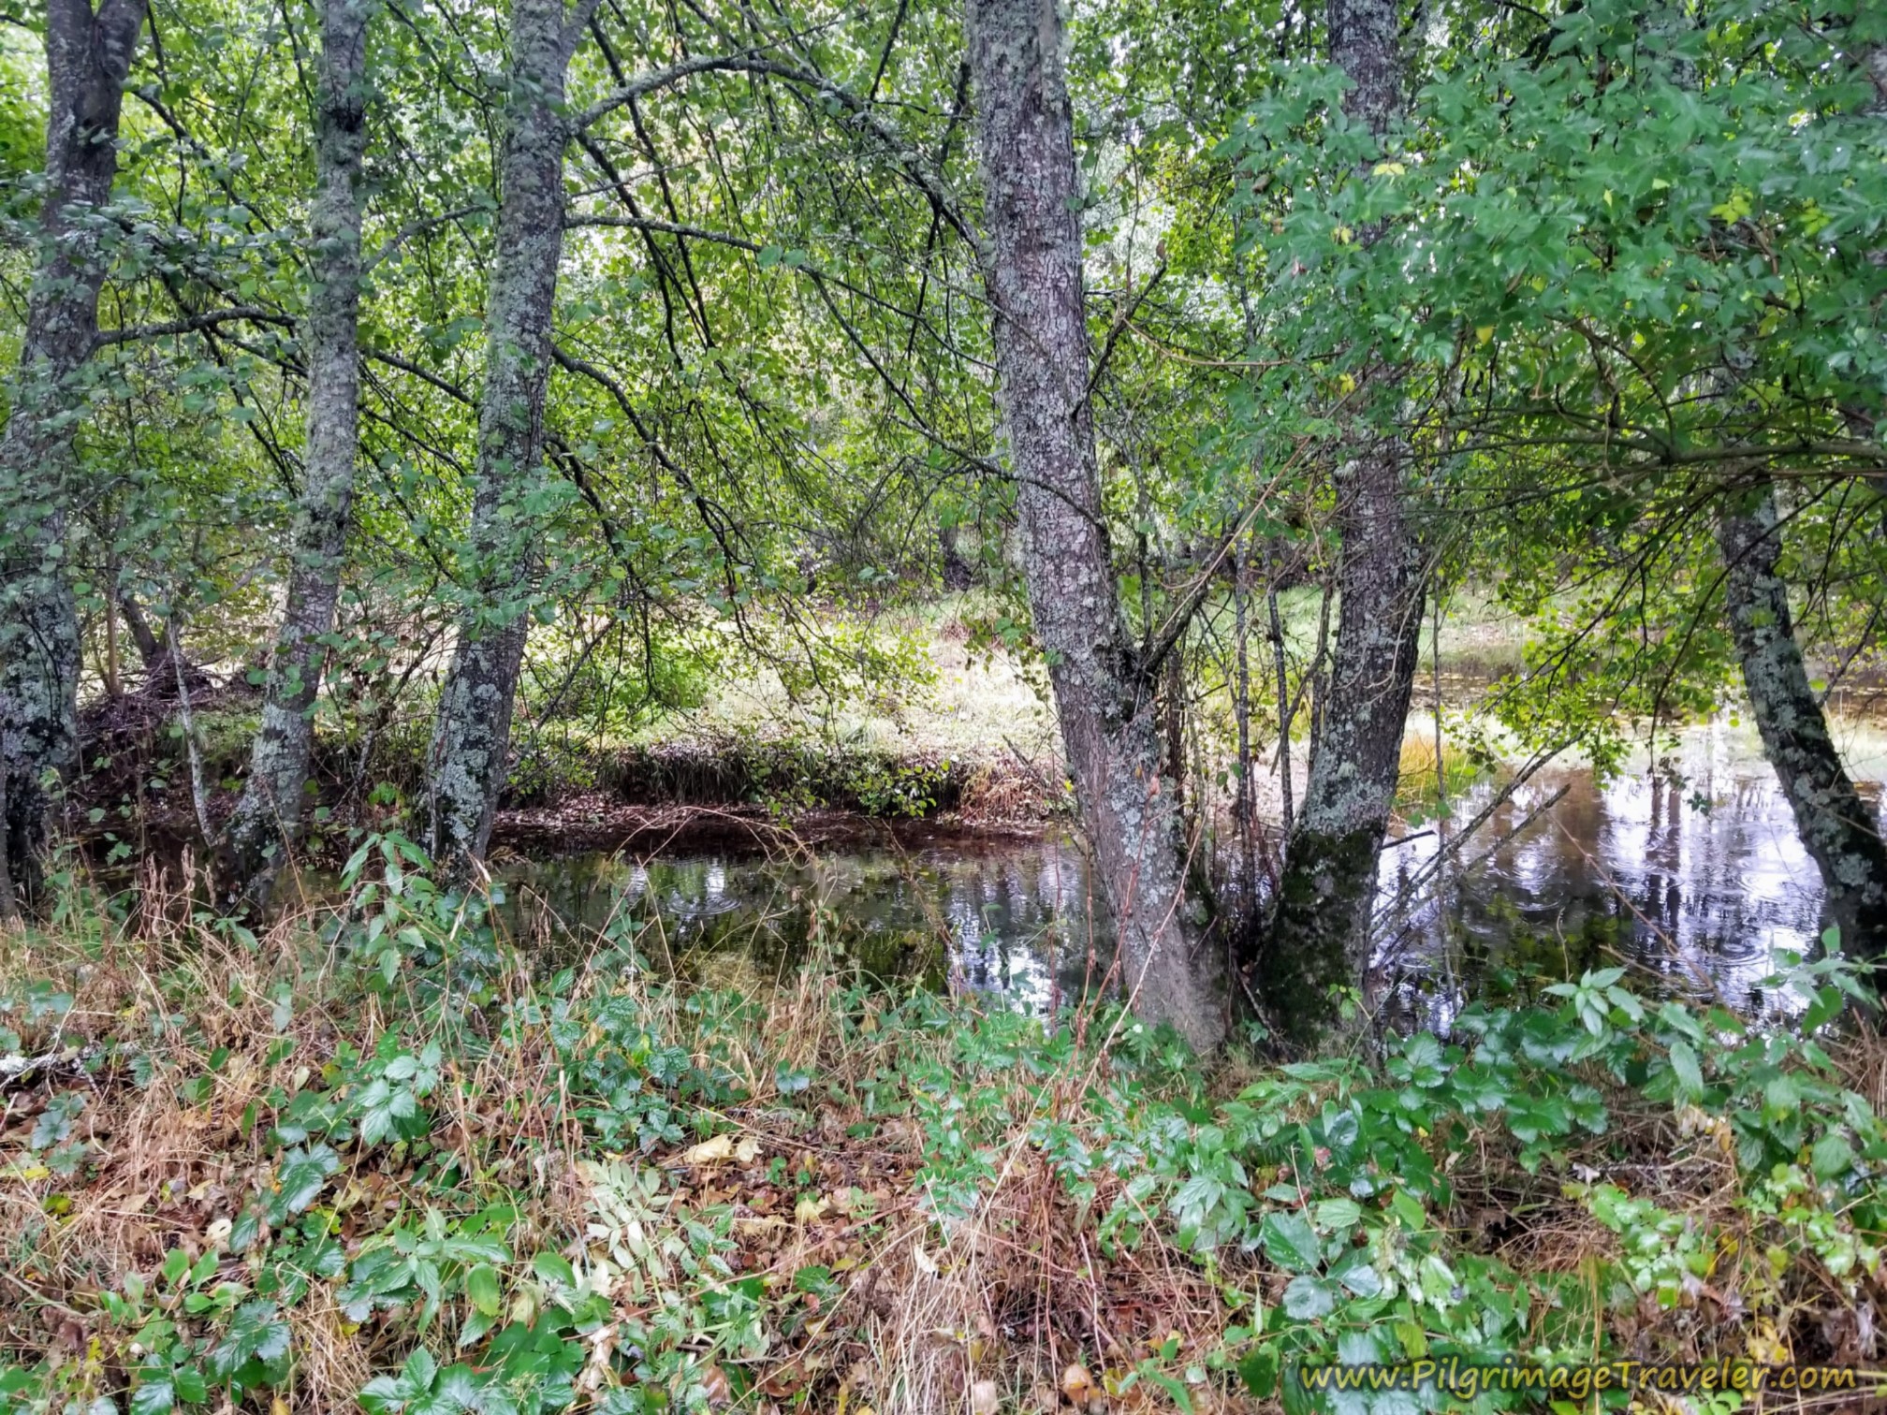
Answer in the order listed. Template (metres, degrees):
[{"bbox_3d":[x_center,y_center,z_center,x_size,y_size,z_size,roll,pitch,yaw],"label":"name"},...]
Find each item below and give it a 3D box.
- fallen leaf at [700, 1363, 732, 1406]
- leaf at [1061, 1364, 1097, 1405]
[{"bbox_3d":[-0.418,1.241,2.600,0.060,0.040,0.070,0,5,0],"label":"fallen leaf"},{"bbox_3d":[0.250,1.243,2.600,0.064,0.040,0.068,0,5,0],"label":"leaf"}]

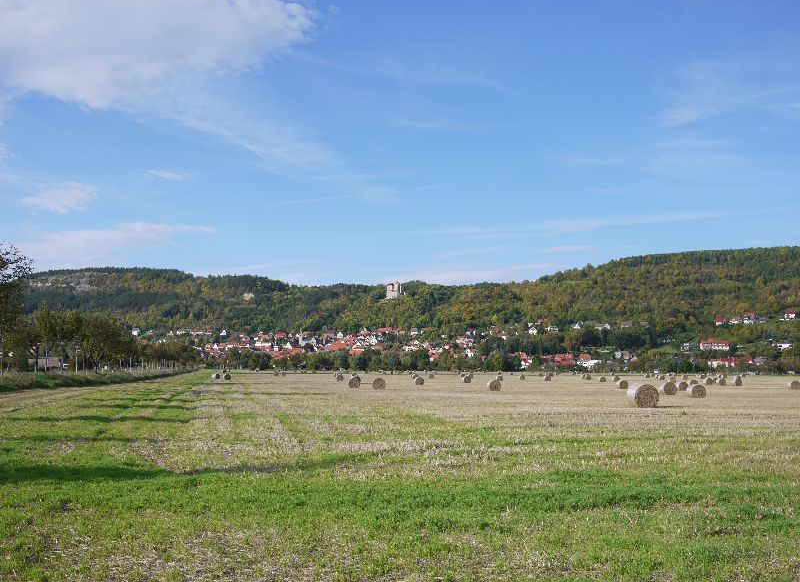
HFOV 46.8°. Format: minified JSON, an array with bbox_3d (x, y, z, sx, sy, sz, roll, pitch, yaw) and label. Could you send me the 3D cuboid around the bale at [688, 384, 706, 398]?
[{"bbox_3d":[28.705,9.731,89.329,1.330,1.300,1.220,1,-5,-4],"label":"bale"}]

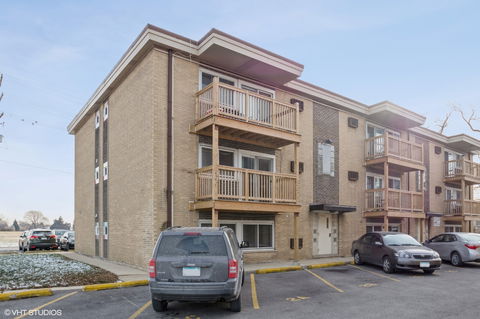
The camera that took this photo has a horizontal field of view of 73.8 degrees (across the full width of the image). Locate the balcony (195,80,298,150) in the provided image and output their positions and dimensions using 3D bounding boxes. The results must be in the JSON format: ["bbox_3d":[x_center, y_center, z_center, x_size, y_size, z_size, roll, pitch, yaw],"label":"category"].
[{"bbox_3d":[0.465,-1.597,12.479,4.250,1.600,1.400,8,-14,-36],"label":"balcony"}]

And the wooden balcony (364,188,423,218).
[{"bbox_3d":[8.832,2.522,18.353,3.950,1.429,1.380,6,-10,-36],"label":"wooden balcony"}]

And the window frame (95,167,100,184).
[{"bbox_3d":[-7.582,0.879,17.027,0.120,0.920,0.880,8,-14,-36],"label":"window frame"}]

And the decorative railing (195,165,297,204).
[{"bbox_3d":[0.356,1.170,12.219,3.950,1.150,1.300,8,-14,-36],"label":"decorative railing"}]

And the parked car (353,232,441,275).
[{"bbox_3d":[6.030,3.620,12.950,1.720,1.470,4.500,0,-11,-2],"label":"parked car"}]

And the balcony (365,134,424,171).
[{"bbox_3d":[8.832,-0.314,18.353,3.950,1.450,1.380,6,-10,-36],"label":"balcony"}]

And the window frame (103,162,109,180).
[{"bbox_3d":[-6.194,0.556,14.800,0.100,0.820,0.680,6,-10,-37],"label":"window frame"}]

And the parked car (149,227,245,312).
[{"bbox_3d":[-0.800,2.474,7.850,1.760,1.670,4.400,0,-11,2],"label":"parked car"}]

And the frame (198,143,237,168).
[{"bbox_3d":[-0.748,0.127,12.195,1.750,1.200,0.120,8,-14,-36],"label":"frame"}]

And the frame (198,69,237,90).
[{"bbox_3d":[-0.776,-2.620,12.010,1.743,1.200,0.120,6,-10,-36],"label":"frame"}]

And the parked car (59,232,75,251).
[{"bbox_3d":[-12.730,6.171,24.900,1.800,1.470,4.500,6,-10,-36],"label":"parked car"}]

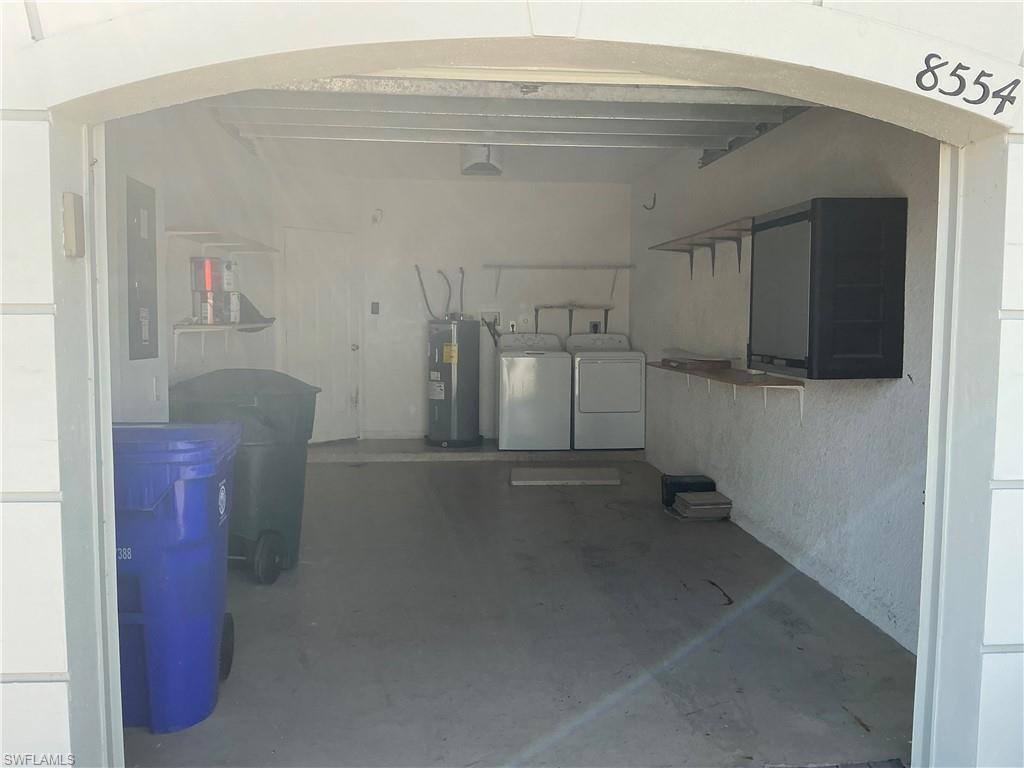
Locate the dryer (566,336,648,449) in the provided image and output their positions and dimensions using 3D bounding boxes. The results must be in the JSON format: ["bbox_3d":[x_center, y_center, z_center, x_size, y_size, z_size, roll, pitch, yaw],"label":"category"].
[{"bbox_3d":[0.913,0.060,8.266,0.686,1.096,0.700,0,5,-4],"label":"dryer"}]

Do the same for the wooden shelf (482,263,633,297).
[{"bbox_3d":[0.455,-1.055,8.416,1.560,0.320,0.300,0,5,-4],"label":"wooden shelf"}]

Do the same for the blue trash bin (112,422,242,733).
[{"bbox_3d":[-1.300,0.623,2.924,0.610,0.970,0.740,-1,5,-14],"label":"blue trash bin"}]

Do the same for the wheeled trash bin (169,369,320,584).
[{"bbox_3d":[-1.402,0.458,4.432,0.600,1.060,0.750,1,5,7],"label":"wheeled trash bin"}]

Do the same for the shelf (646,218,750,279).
[{"bbox_3d":[1.309,-0.865,5.555,0.310,0.250,2.100,0,5,-4],"label":"shelf"}]

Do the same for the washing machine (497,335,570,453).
[{"bbox_3d":[0.201,0.059,8.205,0.688,1.101,0.680,0,5,-4],"label":"washing machine"}]

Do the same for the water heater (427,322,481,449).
[{"bbox_3d":[-0.574,-0.028,8.274,0.530,1.256,0.530,0,5,0],"label":"water heater"}]

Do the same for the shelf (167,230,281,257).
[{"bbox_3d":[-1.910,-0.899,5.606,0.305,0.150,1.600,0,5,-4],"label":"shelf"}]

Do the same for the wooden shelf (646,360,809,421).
[{"bbox_3d":[1.304,0.022,5.470,0.335,0.225,2.210,0,5,-4],"label":"wooden shelf"}]

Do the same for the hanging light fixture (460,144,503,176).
[{"bbox_3d":[-0.199,-1.508,5.513,0.275,0.185,0.330,0,5,-4],"label":"hanging light fixture"}]

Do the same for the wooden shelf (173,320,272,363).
[{"bbox_3d":[-1.897,-0.291,5.615,0.330,0.235,1.360,0,5,-4],"label":"wooden shelf"}]

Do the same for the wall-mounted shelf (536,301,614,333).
[{"bbox_3d":[0.626,-0.678,8.478,0.810,0.280,0.260,0,5,-4],"label":"wall-mounted shelf"}]

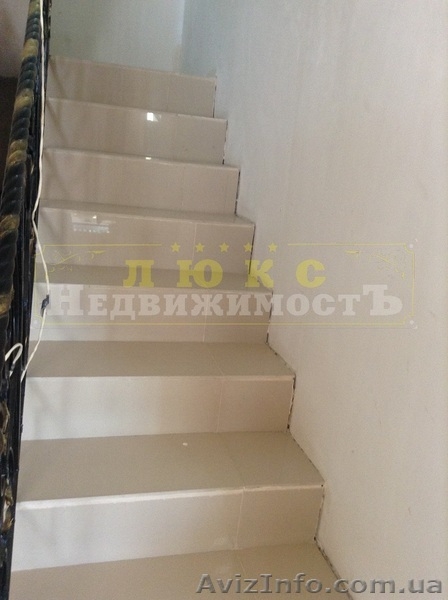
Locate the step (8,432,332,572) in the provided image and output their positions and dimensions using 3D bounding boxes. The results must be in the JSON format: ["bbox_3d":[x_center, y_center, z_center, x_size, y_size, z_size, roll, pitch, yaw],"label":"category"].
[{"bbox_3d":[-0.160,0.515,1.552,0.789,0.180,0.273,2,17,-16],"label":"step"}]

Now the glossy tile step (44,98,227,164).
[{"bbox_3d":[-0.407,-0.754,2.551,0.789,0.180,0.273,2,17,-16],"label":"glossy tile step"}]

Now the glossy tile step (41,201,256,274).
[{"bbox_3d":[-0.313,-0.247,2.185,0.804,0.187,0.275,2,16,-16],"label":"glossy tile step"}]

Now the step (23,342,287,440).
[{"bbox_3d":[-0.209,0.261,1.752,0.789,0.180,0.273,2,17,-16],"label":"step"}]

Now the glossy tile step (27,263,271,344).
[{"bbox_3d":[-0.262,0.011,1.982,0.804,0.187,0.275,2,16,-16],"label":"glossy tile step"}]

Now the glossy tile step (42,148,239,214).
[{"bbox_3d":[-0.358,-0.500,2.351,0.789,0.180,0.273,2,17,-16],"label":"glossy tile step"}]

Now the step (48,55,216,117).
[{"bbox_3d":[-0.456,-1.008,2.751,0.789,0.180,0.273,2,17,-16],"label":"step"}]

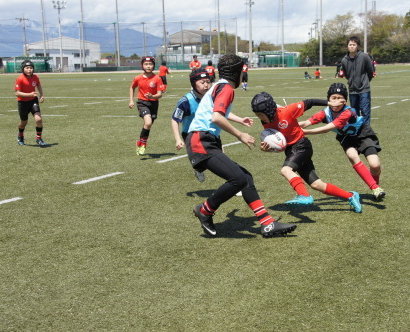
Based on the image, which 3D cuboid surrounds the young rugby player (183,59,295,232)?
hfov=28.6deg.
[{"bbox_3d":[0.286,-0.160,6.303,0.850,1.400,0.550,-3,8,-13],"label":"young rugby player"}]

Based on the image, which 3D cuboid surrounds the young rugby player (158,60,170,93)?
[{"bbox_3d":[-1.815,-3.931,35.685,0.520,1.410,0.450,2,8,26],"label":"young rugby player"}]

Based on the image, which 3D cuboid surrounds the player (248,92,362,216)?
[{"bbox_3d":[0.898,-0.085,6.970,0.900,1.030,0.600,-6,9,-32],"label":"player"}]

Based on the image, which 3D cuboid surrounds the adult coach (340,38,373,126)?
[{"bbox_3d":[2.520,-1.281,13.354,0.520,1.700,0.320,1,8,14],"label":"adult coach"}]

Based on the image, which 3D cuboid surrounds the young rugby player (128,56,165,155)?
[{"bbox_3d":[-0.831,-0.859,11.583,0.480,1.420,0.480,-2,7,-7],"label":"young rugby player"}]

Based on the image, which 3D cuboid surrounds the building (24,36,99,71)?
[{"bbox_3d":[-31.607,-24.907,180.196,16.000,7.800,20.000,-2,7,-5],"label":"building"}]

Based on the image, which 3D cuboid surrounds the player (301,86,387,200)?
[{"bbox_3d":[1.295,-0.211,7.560,0.620,1.130,0.850,6,10,45],"label":"player"}]

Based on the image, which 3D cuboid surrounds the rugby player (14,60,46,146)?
[{"bbox_3d":[-2.987,-1.073,13.818,0.500,1.430,0.450,-4,8,-20],"label":"rugby player"}]

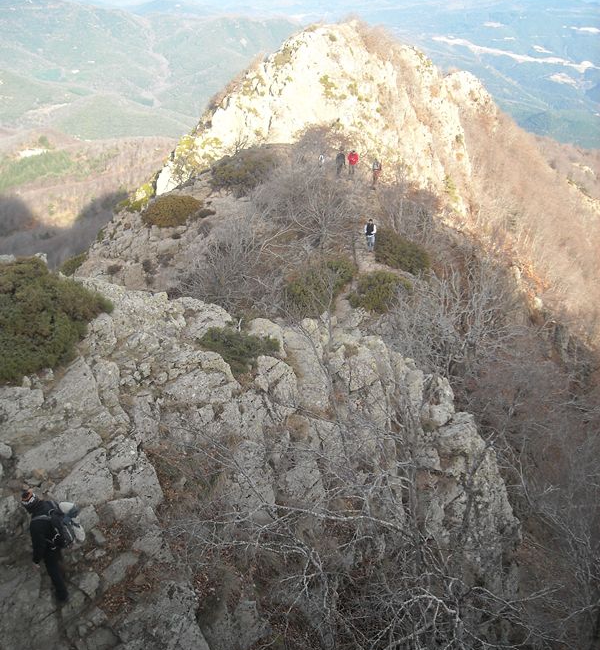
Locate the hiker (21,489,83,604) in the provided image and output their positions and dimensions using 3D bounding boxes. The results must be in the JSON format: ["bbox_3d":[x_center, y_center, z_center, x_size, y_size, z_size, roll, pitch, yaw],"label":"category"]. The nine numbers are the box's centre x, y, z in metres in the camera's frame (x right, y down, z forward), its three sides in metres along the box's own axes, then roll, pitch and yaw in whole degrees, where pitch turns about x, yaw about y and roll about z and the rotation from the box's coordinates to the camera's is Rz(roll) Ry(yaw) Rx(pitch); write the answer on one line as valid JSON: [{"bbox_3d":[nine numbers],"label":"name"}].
[{"bbox_3d":[-3.183,2.808,10.300,0.750,1.680,0.580,8,25,18],"label":"hiker"}]

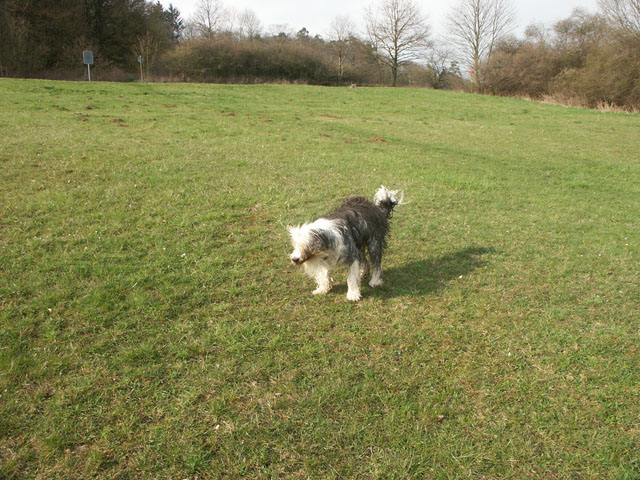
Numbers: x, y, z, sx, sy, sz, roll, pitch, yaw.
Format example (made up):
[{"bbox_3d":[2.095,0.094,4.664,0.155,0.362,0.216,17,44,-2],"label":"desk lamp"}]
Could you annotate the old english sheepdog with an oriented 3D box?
[{"bbox_3d":[0.222,0.038,4.130,0.430,0.680,0.920,14,22,39],"label":"old english sheepdog"}]

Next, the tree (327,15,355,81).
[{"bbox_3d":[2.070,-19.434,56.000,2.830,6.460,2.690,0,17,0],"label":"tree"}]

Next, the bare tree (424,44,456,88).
[{"bbox_3d":[11.296,-16.265,52.000,3.000,4.000,2.850,0,17,0],"label":"bare tree"}]

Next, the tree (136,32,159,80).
[{"bbox_3d":[-13.994,-15.049,45.000,1.780,3.780,1.700,0,17,0],"label":"tree"}]

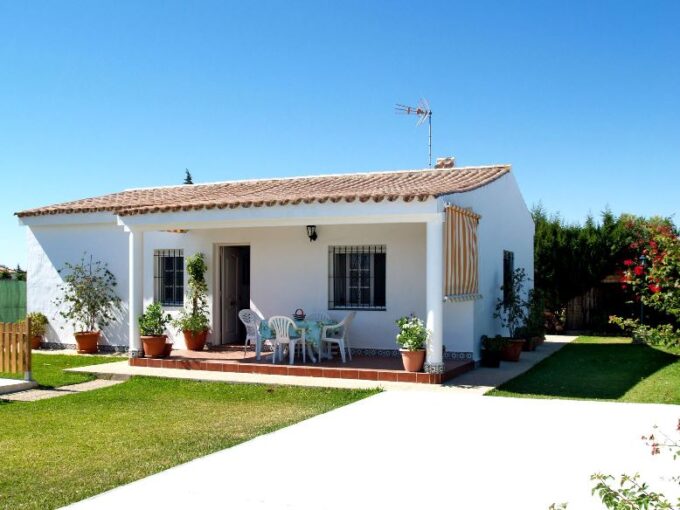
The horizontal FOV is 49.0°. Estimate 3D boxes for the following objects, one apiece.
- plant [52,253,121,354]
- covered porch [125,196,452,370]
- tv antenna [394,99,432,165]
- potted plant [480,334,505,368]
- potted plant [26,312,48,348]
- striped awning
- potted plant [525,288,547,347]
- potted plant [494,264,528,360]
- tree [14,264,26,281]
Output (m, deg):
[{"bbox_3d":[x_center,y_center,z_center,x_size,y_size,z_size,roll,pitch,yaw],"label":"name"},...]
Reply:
[{"bbox_3d":[-5.496,1.068,16.068,1.270,2.060,1.050,-1,-2,24],"label":"plant"},{"bbox_3d":[-0.811,0.591,13.316,6.100,2.820,2.200,-1,-2,24],"label":"covered porch"},{"bbox_3d":[1.784,-2.766,17.222,0.850,1.654,0.500,1,-2,-23],"label":"tv antenna"},{"bbox_3d":[2.717,1.694,13.358,0.420,0.600,0.420,-1,-2,24],"label":"potted plant"},{"bbox_3d":[-6.911,1.702,17.038,0.550,0.860,0.550,-1,-2,24],"label":"potted plant"},{"bbox_3d":[2.077,-0.008,12.319,0.130,1.460,2.150,-1,-2,24],"label":"striped awning"},{"bbox_3d":[4.611,1.454,17.632,0.550,1.340,0.550,-1,-2,24],"label":"potted plant"},{"bbox_3d":[3.266,1.111,14.255,0.650,1.820,0.650,-1,-2,24],"label":"potted plant"},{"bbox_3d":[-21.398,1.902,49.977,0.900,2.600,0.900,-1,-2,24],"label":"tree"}]

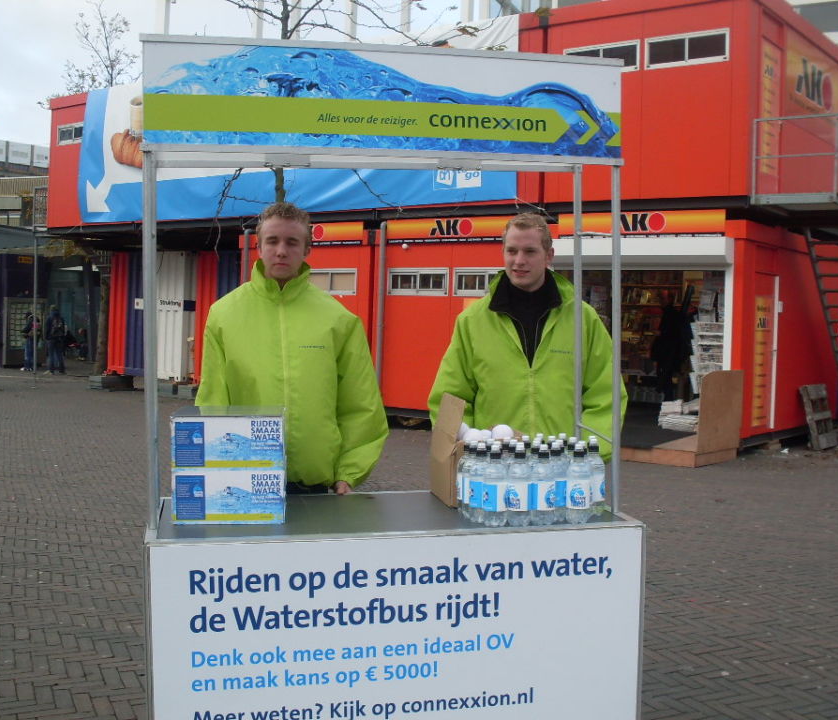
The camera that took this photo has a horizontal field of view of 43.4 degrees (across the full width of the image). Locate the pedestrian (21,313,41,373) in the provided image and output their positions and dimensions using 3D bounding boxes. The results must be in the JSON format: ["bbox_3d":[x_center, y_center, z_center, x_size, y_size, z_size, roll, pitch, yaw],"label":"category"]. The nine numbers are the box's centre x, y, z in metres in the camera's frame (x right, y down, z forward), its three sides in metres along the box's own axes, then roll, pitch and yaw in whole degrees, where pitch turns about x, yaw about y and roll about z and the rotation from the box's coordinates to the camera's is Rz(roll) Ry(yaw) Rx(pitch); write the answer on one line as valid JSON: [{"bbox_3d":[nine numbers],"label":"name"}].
[{"bbox_3d":[-10.935,-0.521,29.700,0.450,1.670,0.500,3,2,28],"label":"pedestrian"}]

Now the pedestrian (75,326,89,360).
[{"bbox_3d":[-11.911,-0.584,37.300,0.700,1.220,0.500,1,2,-35],"label":"pedestrian"}]

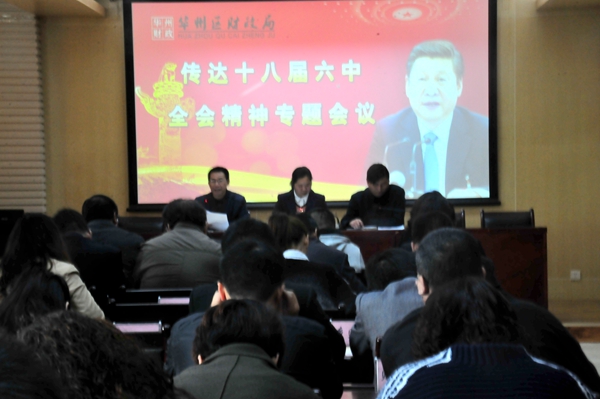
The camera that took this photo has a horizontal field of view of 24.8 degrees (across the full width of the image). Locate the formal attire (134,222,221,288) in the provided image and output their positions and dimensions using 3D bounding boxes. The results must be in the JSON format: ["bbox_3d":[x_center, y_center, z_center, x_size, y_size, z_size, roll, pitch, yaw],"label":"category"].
[{"bbox_3d":[-0.514,0.405,6.350,0.530,0.600,0.460,-1,2,0],"label":"formal attire"}]

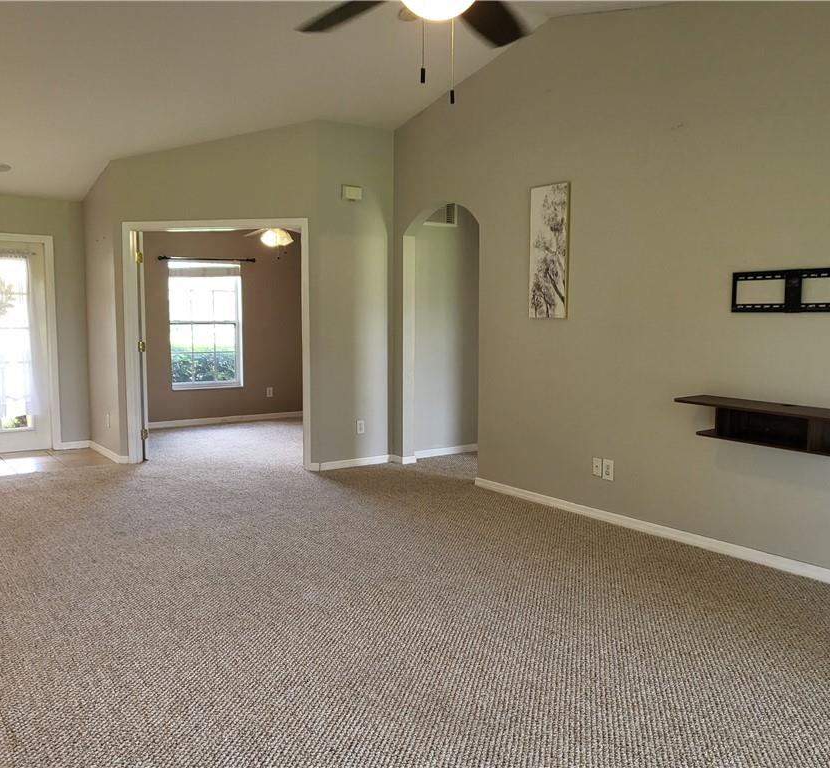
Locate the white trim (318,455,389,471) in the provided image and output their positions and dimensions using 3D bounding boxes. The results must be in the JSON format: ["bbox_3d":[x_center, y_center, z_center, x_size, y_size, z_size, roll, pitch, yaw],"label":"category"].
[{"bbox_3d":[-0.551,0.712,6.989,0.740,0.072,0.020,-4,6,-36],"label":"white trim"}]

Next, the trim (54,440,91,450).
[{"bbox_3d":[-3.473,0.620,7.868,0.290,0.072,0.020,-4,6,-36],"label":"trim"}]

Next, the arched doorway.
[{"bbox_3d":[0.254,-0.348,6.528,0.140,2.270,1.030,-4,6,-36],"label":"arched doorway"}]

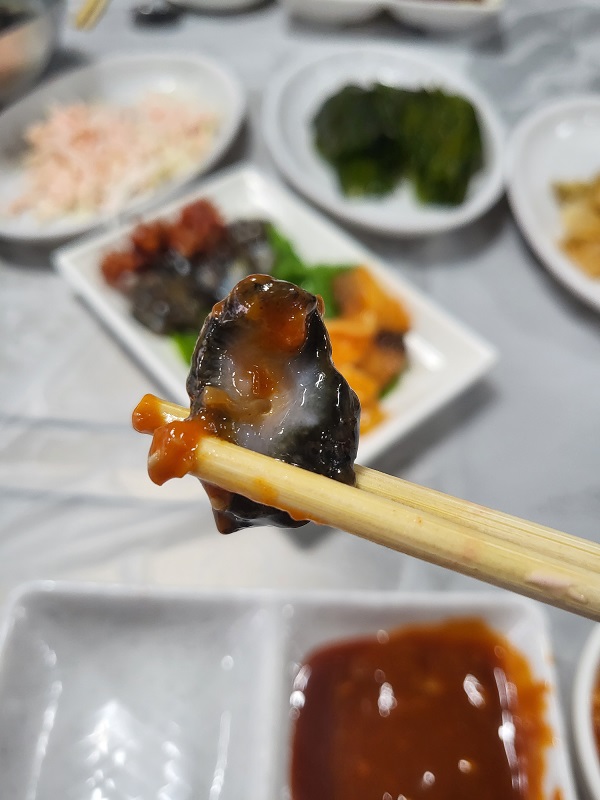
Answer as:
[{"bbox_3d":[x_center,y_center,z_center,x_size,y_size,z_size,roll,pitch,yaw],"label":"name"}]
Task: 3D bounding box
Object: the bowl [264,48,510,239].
[{"bbox_3d":[0.043,-0.138,0.323,0.123,0.023,0.173,-5,55,-4],"label":"bowl"}]

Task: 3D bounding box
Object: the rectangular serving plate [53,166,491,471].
[{"bbox_3d":[-0.017,-0.034,0.250,0.107,0.022,0.156,-34,62,-22],"label":"rectangular serving plate"}]

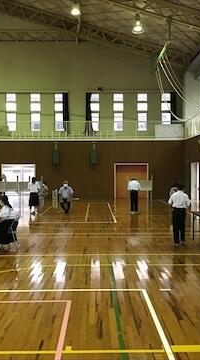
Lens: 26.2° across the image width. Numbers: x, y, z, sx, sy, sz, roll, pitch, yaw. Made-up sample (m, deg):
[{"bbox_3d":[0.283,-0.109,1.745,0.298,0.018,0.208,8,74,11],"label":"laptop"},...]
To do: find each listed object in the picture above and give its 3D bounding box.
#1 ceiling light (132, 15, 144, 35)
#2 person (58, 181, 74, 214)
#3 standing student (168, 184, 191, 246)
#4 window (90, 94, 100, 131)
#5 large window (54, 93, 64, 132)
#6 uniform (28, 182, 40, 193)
[{"bbox_3d":[1.826,-7.415,20.500,0.550,0.930,0.550,0,1,-1],"label":"ceiling light"},{"bbox_3d":[-1.403,0.733,18.000,0.600,1.320,0.700,0,1,0],"label":"person"},{"bbox_3d":[1.849,0.803,10.000,0.510,1.420,0.360,0,1,7],"label":"standing student"},{"bbox_3d":[-0.313,-4.396,28.000,0.650,2.480,0.120,0,1,-1],"label":"window"},{"bbox_3d":[-2.553,-4.286,27.300,0.640,2.500,0.150,0,1,-1],"label":"large window"},{"bbox_3d":[-2.572,0.294,16.878,0.460,0.420,0.270,0,1,3],"label":"uniform"}]

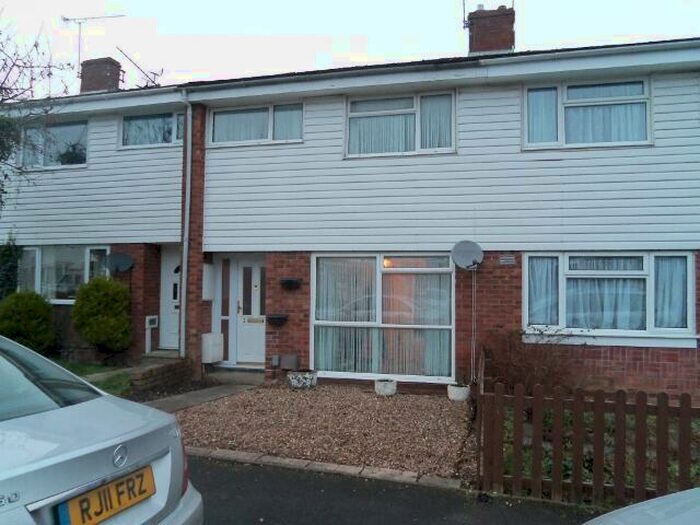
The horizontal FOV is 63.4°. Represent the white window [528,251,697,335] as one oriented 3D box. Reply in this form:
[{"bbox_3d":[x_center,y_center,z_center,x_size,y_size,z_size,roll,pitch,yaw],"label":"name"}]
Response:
[{"bbox_3d":[3.798,0.470,8.400,2.380,1.220,0.120,0,-2,14],"label":"white window"}]

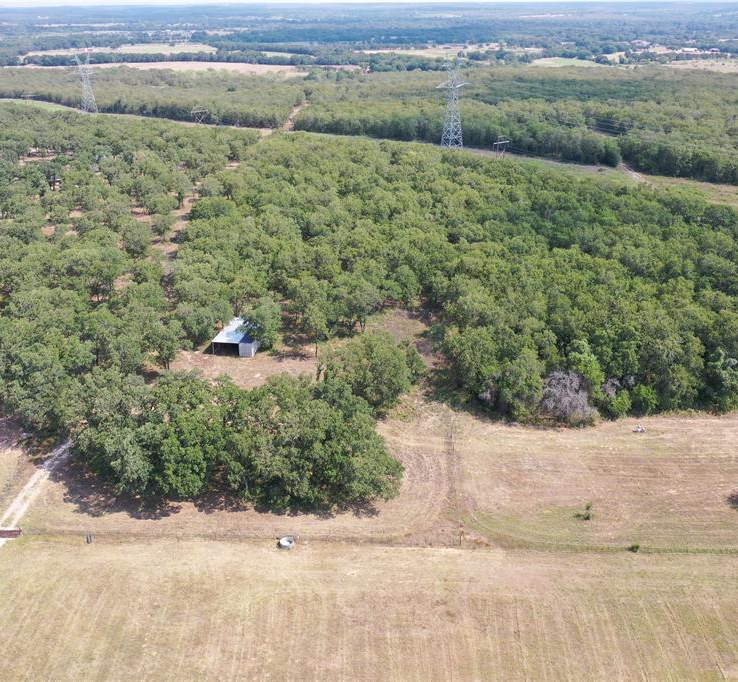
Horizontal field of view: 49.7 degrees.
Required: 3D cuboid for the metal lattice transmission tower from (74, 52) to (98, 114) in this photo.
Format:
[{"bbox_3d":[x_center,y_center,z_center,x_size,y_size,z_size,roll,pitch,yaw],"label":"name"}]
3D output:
[{"bbox_3d":[-170.951,-156.284,480.736,7.500,35.444,16.500,17,29,35],"label":"metal lattice transmission tower"}]

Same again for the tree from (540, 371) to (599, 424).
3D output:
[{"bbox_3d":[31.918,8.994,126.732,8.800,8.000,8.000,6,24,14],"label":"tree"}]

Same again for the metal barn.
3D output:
[{"bbox_3d":[-24.265,-0.756,156.467,8.000,2.900,12.400,5,24,12],"label":"metal barn"}]

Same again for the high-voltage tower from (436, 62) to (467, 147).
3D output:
[{"bbox_3d":[38.110,-107.662,360.448,7.500,39.500,21.000,21,31,41],"label":"high-voltage tower"}]

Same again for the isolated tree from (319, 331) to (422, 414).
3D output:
[{"bbox_3d":[0.578,5.198,131.365,17.000,11.500,15.000,0,23,0],"label":"isolated tree"}]

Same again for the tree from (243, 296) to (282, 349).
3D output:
[{"bbox_3d":[-20.870,-3.592,154.556,8.000,9.600,8.000,-3,23,-8],"label":"tree"}]

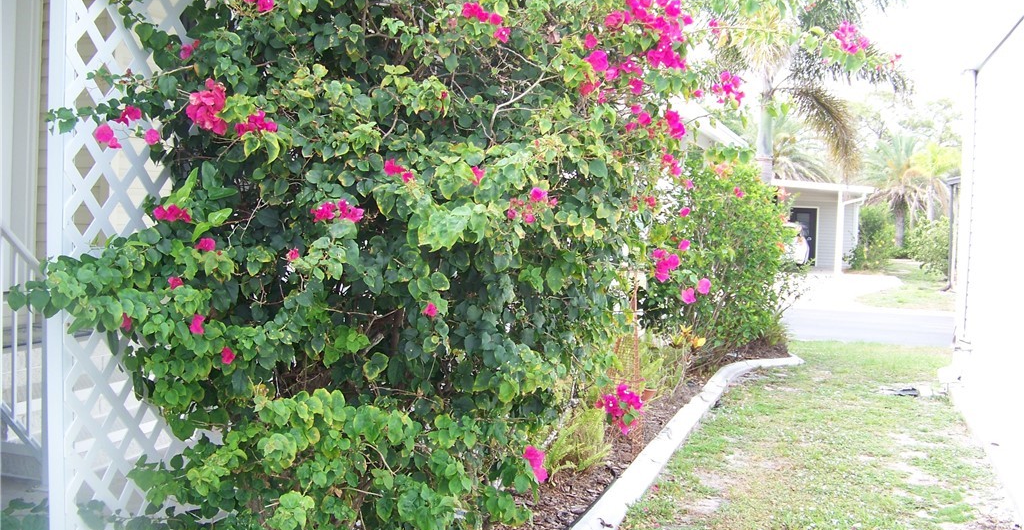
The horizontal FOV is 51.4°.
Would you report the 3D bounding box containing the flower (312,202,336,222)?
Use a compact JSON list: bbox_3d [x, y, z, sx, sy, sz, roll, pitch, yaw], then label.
[{"bbox_3d":[-0.563,-0.161,3.200,0.070,0.060,0.048,1,3,-10],"label":"flower"}]

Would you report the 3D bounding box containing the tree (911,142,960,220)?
[{"bbox_3d":[15.546,-2.472,39.000,1.847,4.102,1.904,2,3,22],"label":"tree"}]

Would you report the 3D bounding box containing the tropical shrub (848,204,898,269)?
[{"bbox_3d":[11.171,-0.883,33.000,1.443,2.045,1.339,2,3,19],"label":"tropical shrub"}]

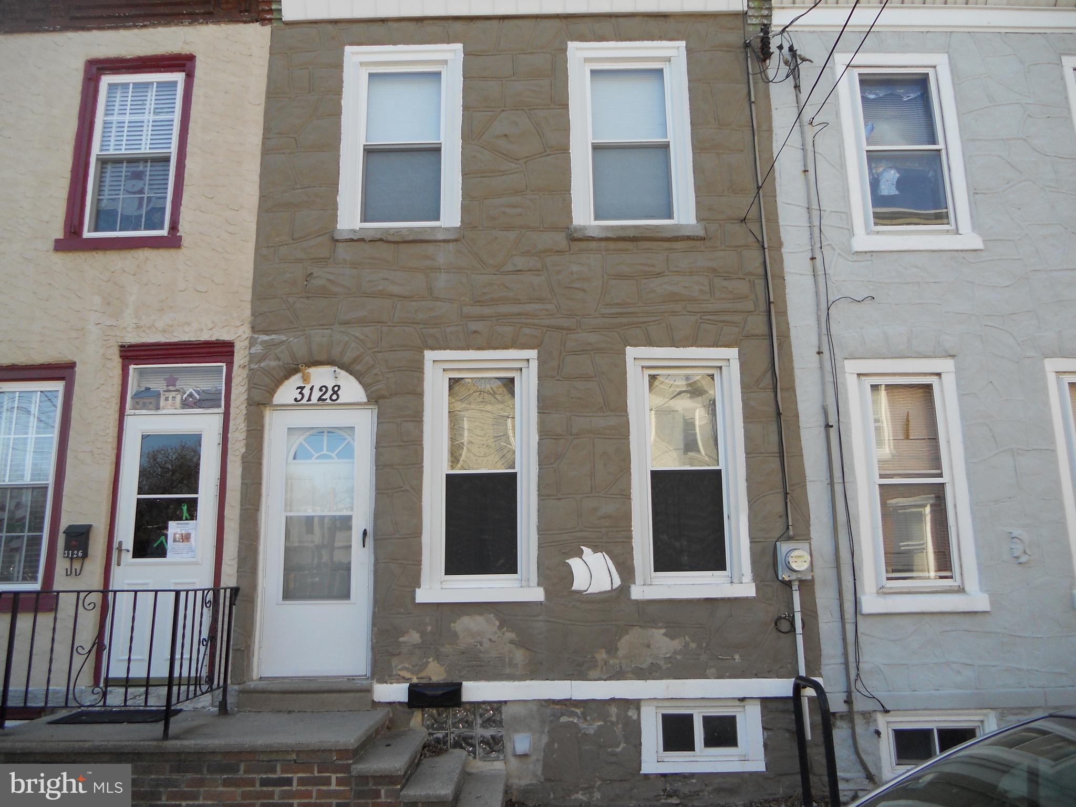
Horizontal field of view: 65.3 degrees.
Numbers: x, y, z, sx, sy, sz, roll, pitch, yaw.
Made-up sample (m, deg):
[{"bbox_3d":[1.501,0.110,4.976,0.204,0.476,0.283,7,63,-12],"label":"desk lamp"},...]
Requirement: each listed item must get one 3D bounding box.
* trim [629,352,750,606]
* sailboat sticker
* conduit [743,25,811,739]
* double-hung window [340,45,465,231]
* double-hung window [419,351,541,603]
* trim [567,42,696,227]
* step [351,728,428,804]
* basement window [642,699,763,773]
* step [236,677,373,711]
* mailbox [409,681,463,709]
[{"bbox_3d":[1.170,0.522,6.556,0.912,1.956,0.150,-1,-12,0],"label":"trim"},{"bbox_3d":[0.420,1.262,6.355,0.413,0.349,0.030,-1,-12,0],"label":"sailboat sticker"},{"bbox_3d":[1.887,-0.385,6.656,0.150,5.750,0.110,-1,-12,0],"label":"conduit"},{"bbox_3d":[-1.159,-2.280,7.188,1.023,1.700,0.130,-1,-12,0],"label":"double-hung window"},{"bbox_3d":[-0.449,0.545,6.559,0.924,1.962,0.150,-1,-12,0],"label":"double-hung window"},{"bbox_3d":[0.789,-2.312,7.186,1.021,1.702,0.130,-1,-12,0],"label":"trim"},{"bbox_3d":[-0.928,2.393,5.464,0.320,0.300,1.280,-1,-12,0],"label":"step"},{"bbox_3d":[1.194,2.428,6.147,0.883,0.501,0.110,-1,-12,0],"label":"basement window"},{"bbox_3d":[-1.684,2.151,6.184,0.968,0.188,0.260,-1,-12,0],"label":"step"},{"bbox_3d":[-0.744,2.121,6.120,0.392,0.180,0.110,-1,-12,0],"label":"mailbox"}]

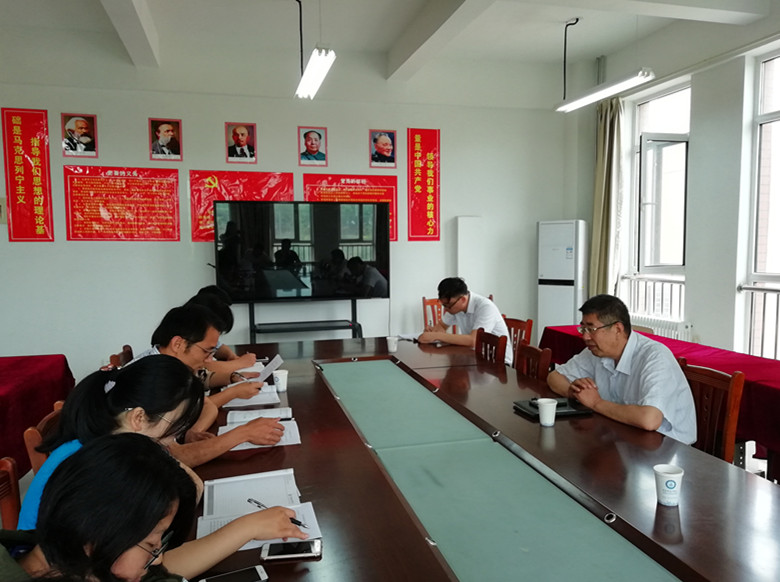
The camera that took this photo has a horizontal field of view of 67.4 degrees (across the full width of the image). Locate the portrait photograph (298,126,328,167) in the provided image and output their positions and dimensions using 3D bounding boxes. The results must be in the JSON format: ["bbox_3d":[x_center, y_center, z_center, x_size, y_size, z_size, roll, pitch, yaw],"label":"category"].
[{"bbox_3d":[-0.754,-1.428,5.793,0.292,0.383,0.015,-1,5,-15],"label":"portrait photograph"}]

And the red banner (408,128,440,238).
[{"bbox_3d":[0.370,-1.137,6.287,0.364,1.193,0.015,-1,5,-15],"label":"red banner"}]

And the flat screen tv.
[{"bbox_3d":[-0.800,-0.370,5.559,1.645,0.935,0.070,-1,5,-15],"label":"flat screen tv"}]

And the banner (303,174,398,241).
[{"bbox_3d":[-0.398,-0.864,6.109,0.999,0.686,0.015,-1,5,-15],"label":"banner"}]

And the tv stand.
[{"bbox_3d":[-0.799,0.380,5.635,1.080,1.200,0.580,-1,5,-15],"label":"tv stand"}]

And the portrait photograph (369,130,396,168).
[{"bbox_3d":[-0.060,-1.447,5.975,0.292,0.383,0.015,-1,5,-15],"label":"portrait photograph"}]

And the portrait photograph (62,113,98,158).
[{"bbox_3d":[-2.871,-1.435,5.416,0.291,0.395,0.015,-1,5,-15],"label":"portrait photograph"}]

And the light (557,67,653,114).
[{"bbox_3d":[1.790,-1.693,4.992,0.140,0.085,1.220,-1,5,-15],"label":"light"}]

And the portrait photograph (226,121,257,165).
[{"bbox_3d":[-1.423,-1.418,5.617,0.292,0.383,0.015,-1,5,-15],"label":"portrait photograph"}]

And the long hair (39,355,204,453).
[{"bbox_3d":[-0.654,0.272,1.440,0.350,0.230,0.200,-1,5,-15],"label":"long hair"}]

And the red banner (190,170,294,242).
[{"bbox_3d":[-1.461,-0.837,5.834,0.999,0.693,0.015,-1,5,-15],"label":"red banner"}]

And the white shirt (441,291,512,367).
[{"bbox_3d":[0.685,0.296,4.558,0.470,0.560,0.460,-2,5,-23],"label":"white shirt"}]

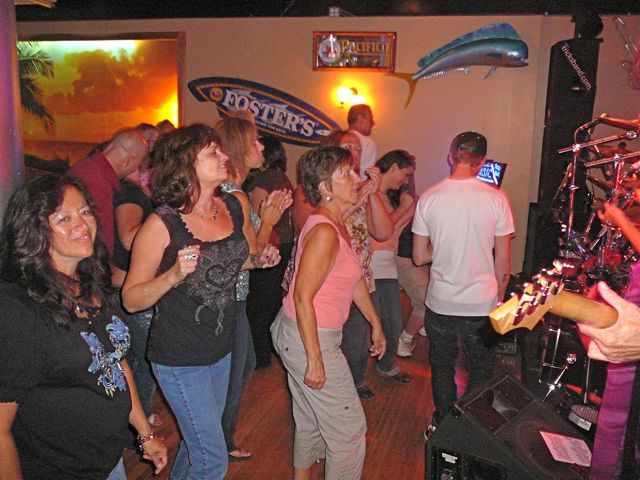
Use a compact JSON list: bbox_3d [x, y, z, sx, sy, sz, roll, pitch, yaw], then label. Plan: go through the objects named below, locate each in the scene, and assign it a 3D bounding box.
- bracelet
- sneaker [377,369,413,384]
[{"bbox_3d":[-0.558,0.644,2.080,0.065,0.025,0.070,-29,15,11],"label":"bracelet"},{"bbox_3d":[0.532,0.952,4.589,0.270,0.100,0.100,7,11,36],"label":"sneaker"}]

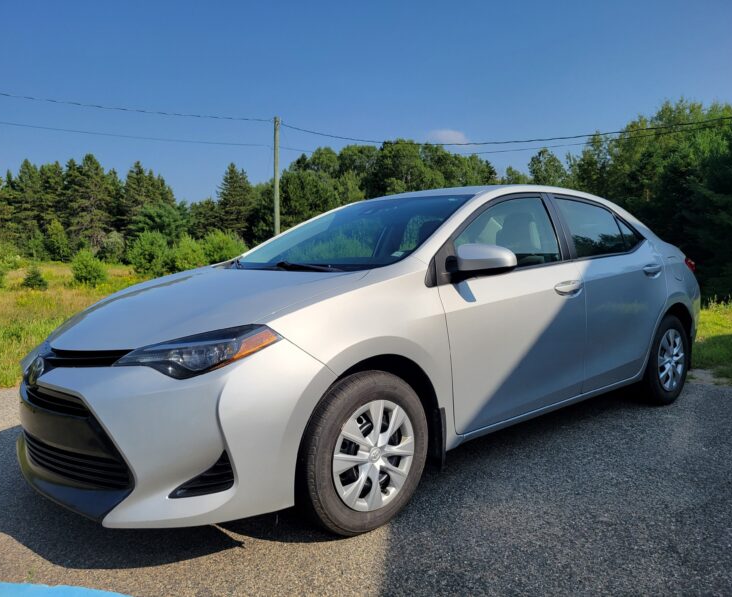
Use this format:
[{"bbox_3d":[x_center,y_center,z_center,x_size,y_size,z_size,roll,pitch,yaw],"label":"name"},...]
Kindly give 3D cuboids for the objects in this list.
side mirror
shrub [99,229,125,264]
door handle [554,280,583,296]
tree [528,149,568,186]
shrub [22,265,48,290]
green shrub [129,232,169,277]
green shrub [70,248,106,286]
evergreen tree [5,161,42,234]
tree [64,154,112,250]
[{"bbox_3d":[0.497,-0.164,2.477,0.150,0.150,0.235,-5,8,-41],"label":"side mirror"},{"bbox_3d":[-15.265,-3.070,35.911,1.690,2.020,1.600,0,5,0],"label":"shrub"},{"bbox_3d":[1.030,-0.050,3.025,0.235,0.055,0.050,-5,8,-41],"label":"door handle"},{"bbox_3d":[12.820,-7.165,42.000,3.200,7.000,3.200,2,6,17],"label":"tree"},{"bbox_3d":[-8.292,-0.537,14.972,0.650,0.630,0.620,0,5,0],"label":"shrub"},{"bbox_3d":[-7.968,-1.664,21.927,1.550,1.650,1.470,0,5,0],"label":"green shrub"},{"bbox_3d":[-7.658,-0.855,16.500,1.000,1.080,1.000,-3,7,-25],"label":"green shrub"},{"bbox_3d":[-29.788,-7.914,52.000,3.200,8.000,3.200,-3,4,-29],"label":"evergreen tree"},{"bbox_3d":[-21.358,-6.923,45.648,3.690,8.000,3.510,0,5,0],"label":"tree"}]

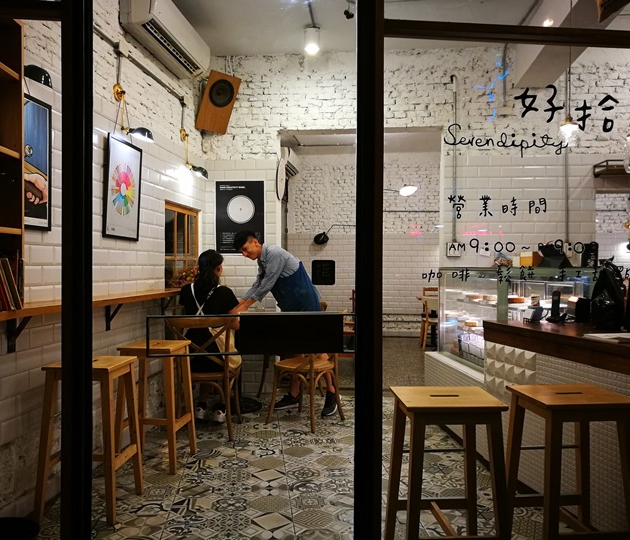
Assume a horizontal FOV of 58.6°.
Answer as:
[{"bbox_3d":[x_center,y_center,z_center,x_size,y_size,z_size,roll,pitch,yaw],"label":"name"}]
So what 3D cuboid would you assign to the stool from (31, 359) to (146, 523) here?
[{"bbox_3d":[-1.112,0.827,2.820,0.385,0.735,0.375,0,0,4],"label":"stool"}]

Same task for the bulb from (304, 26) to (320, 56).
[{"bbox_3d":[-0.021,-1.892,4.650,0.120,0.200,0.120,0,0,0],"label":"bulb"}]

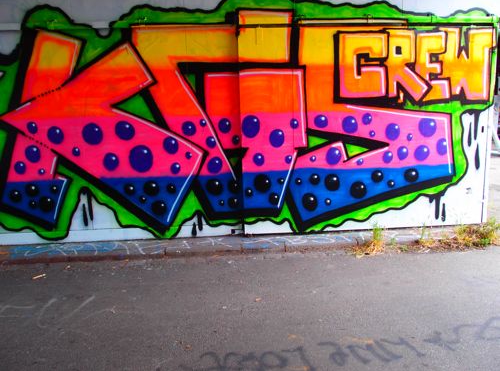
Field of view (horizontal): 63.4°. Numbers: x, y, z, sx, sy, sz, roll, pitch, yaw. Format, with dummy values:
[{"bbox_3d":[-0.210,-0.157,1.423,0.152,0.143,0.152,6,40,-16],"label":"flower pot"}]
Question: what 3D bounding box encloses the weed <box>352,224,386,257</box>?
[{"bbox_3d":[1.430,0.644,4.891,0.340,0.320,0.270,-2,9,-4],"label":"weed"}]

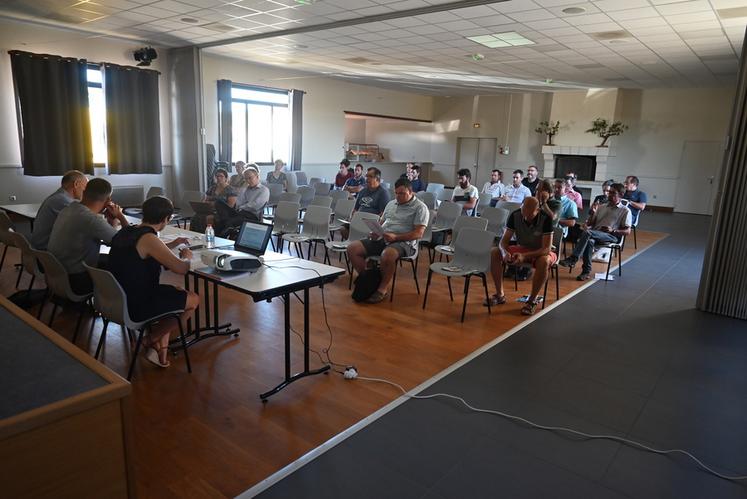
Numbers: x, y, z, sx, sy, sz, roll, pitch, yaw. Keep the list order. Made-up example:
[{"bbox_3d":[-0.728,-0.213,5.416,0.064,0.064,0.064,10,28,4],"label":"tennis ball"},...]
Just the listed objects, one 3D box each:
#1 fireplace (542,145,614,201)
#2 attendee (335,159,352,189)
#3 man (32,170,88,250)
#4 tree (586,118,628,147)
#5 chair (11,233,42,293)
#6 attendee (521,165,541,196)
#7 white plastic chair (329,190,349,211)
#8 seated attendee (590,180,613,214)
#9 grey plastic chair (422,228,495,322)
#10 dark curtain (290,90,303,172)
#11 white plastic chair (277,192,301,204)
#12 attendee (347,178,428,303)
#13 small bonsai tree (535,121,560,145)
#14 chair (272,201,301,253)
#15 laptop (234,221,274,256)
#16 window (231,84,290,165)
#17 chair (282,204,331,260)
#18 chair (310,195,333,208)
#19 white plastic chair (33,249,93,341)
[{"bbox_3d":[6.331,-2.311,15.674,1.980,1.750,0.850,12,15,38],"label":"fireplace"},{"bbox_3d":[-0.824,-1.226,10.367,0.500,1.280,0.800,12,15,38],"label":"attendee"},{"bbox_3d":[-2.716,-0.077,4.727,0.550,1.290,0.800,11,15,37],"label":"man"},{"bbox_3d":[6.870,-3.424,14.691,1.096,0.821,0.650,12,15,38],"label":"tree"},{"bbox_3d":[-2.894,0.206,4.545,0.500,0.810,0.520,11,15,37],"label":"chair"},{"bbox_3d":[2.801,-0.887,9.340,0.500,1.320,0.800,14,17,43],"label":"attendee"},{"bbox_3d":[-0.756,-0.557,8.460,0.530,0.810,0.520,-9,16,-43],"label":"white plastic chair"},{"bbox_3d":[3.345,-0.411,7.460,0.820,1.240,0.550,-9,16,-42],"label":"seated attendee"},{"bbox_3d":[0.867,0.233,4.996,0.510,0.800,0.500,-9,16,-41],"label":"grey plastic chair"},{"bbox_3d":[-2.112,-3.282,13.836,0.140,2.170,0.360,12,15,38],"label":"dark curtain"},{"bbox_3d":[-1.427,-0.475,7.861,0.500,0.810,0.530,10,14,33],"label":"white plastic chair"},{"bbox_3d":[0.130,-0.131,5.487,0.800,1.280,0.600,-9,16,-43],"label":"attendee"},{"bbox_3d":[5.466,-3.647,15.630,0.680,0.700,0.500,12,15,38],"label":"small bonsai tree"},{"bbox_3d":[-1.333,-0.219,6.798,0.500,0.810,0.520,12,15,39],"label":"chair"},{"bbox_3d":[-1.035,-0.080,3.893,0.370,0.240,0.350,12,15,38],"label":"laptop"},{"bbox_3d":[-3.021,-3.233,13.123,0.120,1.950,2.200,12,15,38],"label":"window"},{"bbox_3d":[-0.843,-0.113,6.267,0.500,0.810,0.530,13,16,41],"label":"chair"},{"bbox_3d":[-0.948,-0.375,7.479,0.500,0.810,0.530,12,15,38],"label":"chair"},{"bbox_3d":[-2.135,0.364,3.801,0.500,0.810,0.530,13,16,42],"label":"white plastic chair"}]

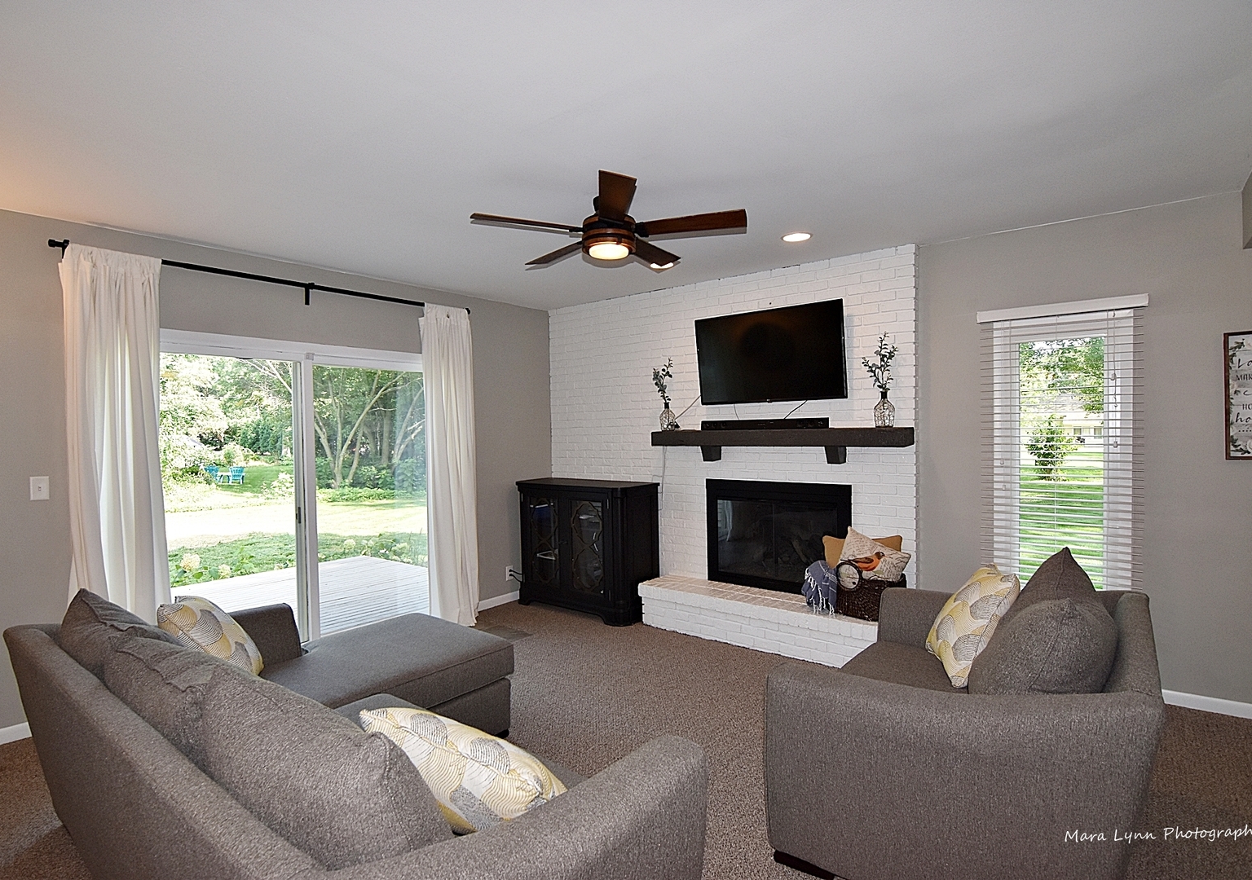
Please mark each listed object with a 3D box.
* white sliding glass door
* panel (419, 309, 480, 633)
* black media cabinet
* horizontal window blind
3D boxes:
[{"bbox_3d":[-2.039,0.391,3.759,0.120,2.000,1.830,0,1,42],"label":"white sliding glass door"},{"bbox_3d":[-1.313,0.190,4.379,0.150,2.340,0.460,0,1,42],"label":"panel"},{"bbox_3d":[-0.315,0.845,4.652,1.140,1.010,0.390,0,1,36],"label":"black media cabinet"},{"bbox_3d":[2.318,0.061,3.159,0.720,1.540,0.070,0,1,34],"label":"horizontal window blind"}]

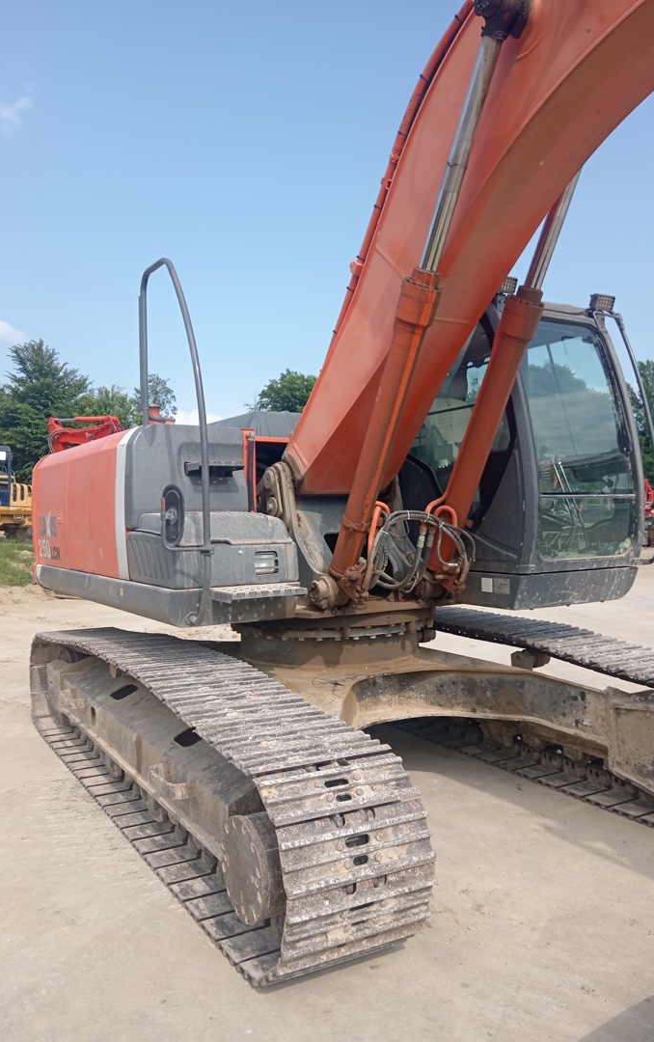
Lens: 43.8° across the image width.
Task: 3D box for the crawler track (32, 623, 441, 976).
[{"bbox_3d":[-1.003,1.189,4.727,0.600,0.920,4.650,-1,0,-30],"label":"crawler track"}]

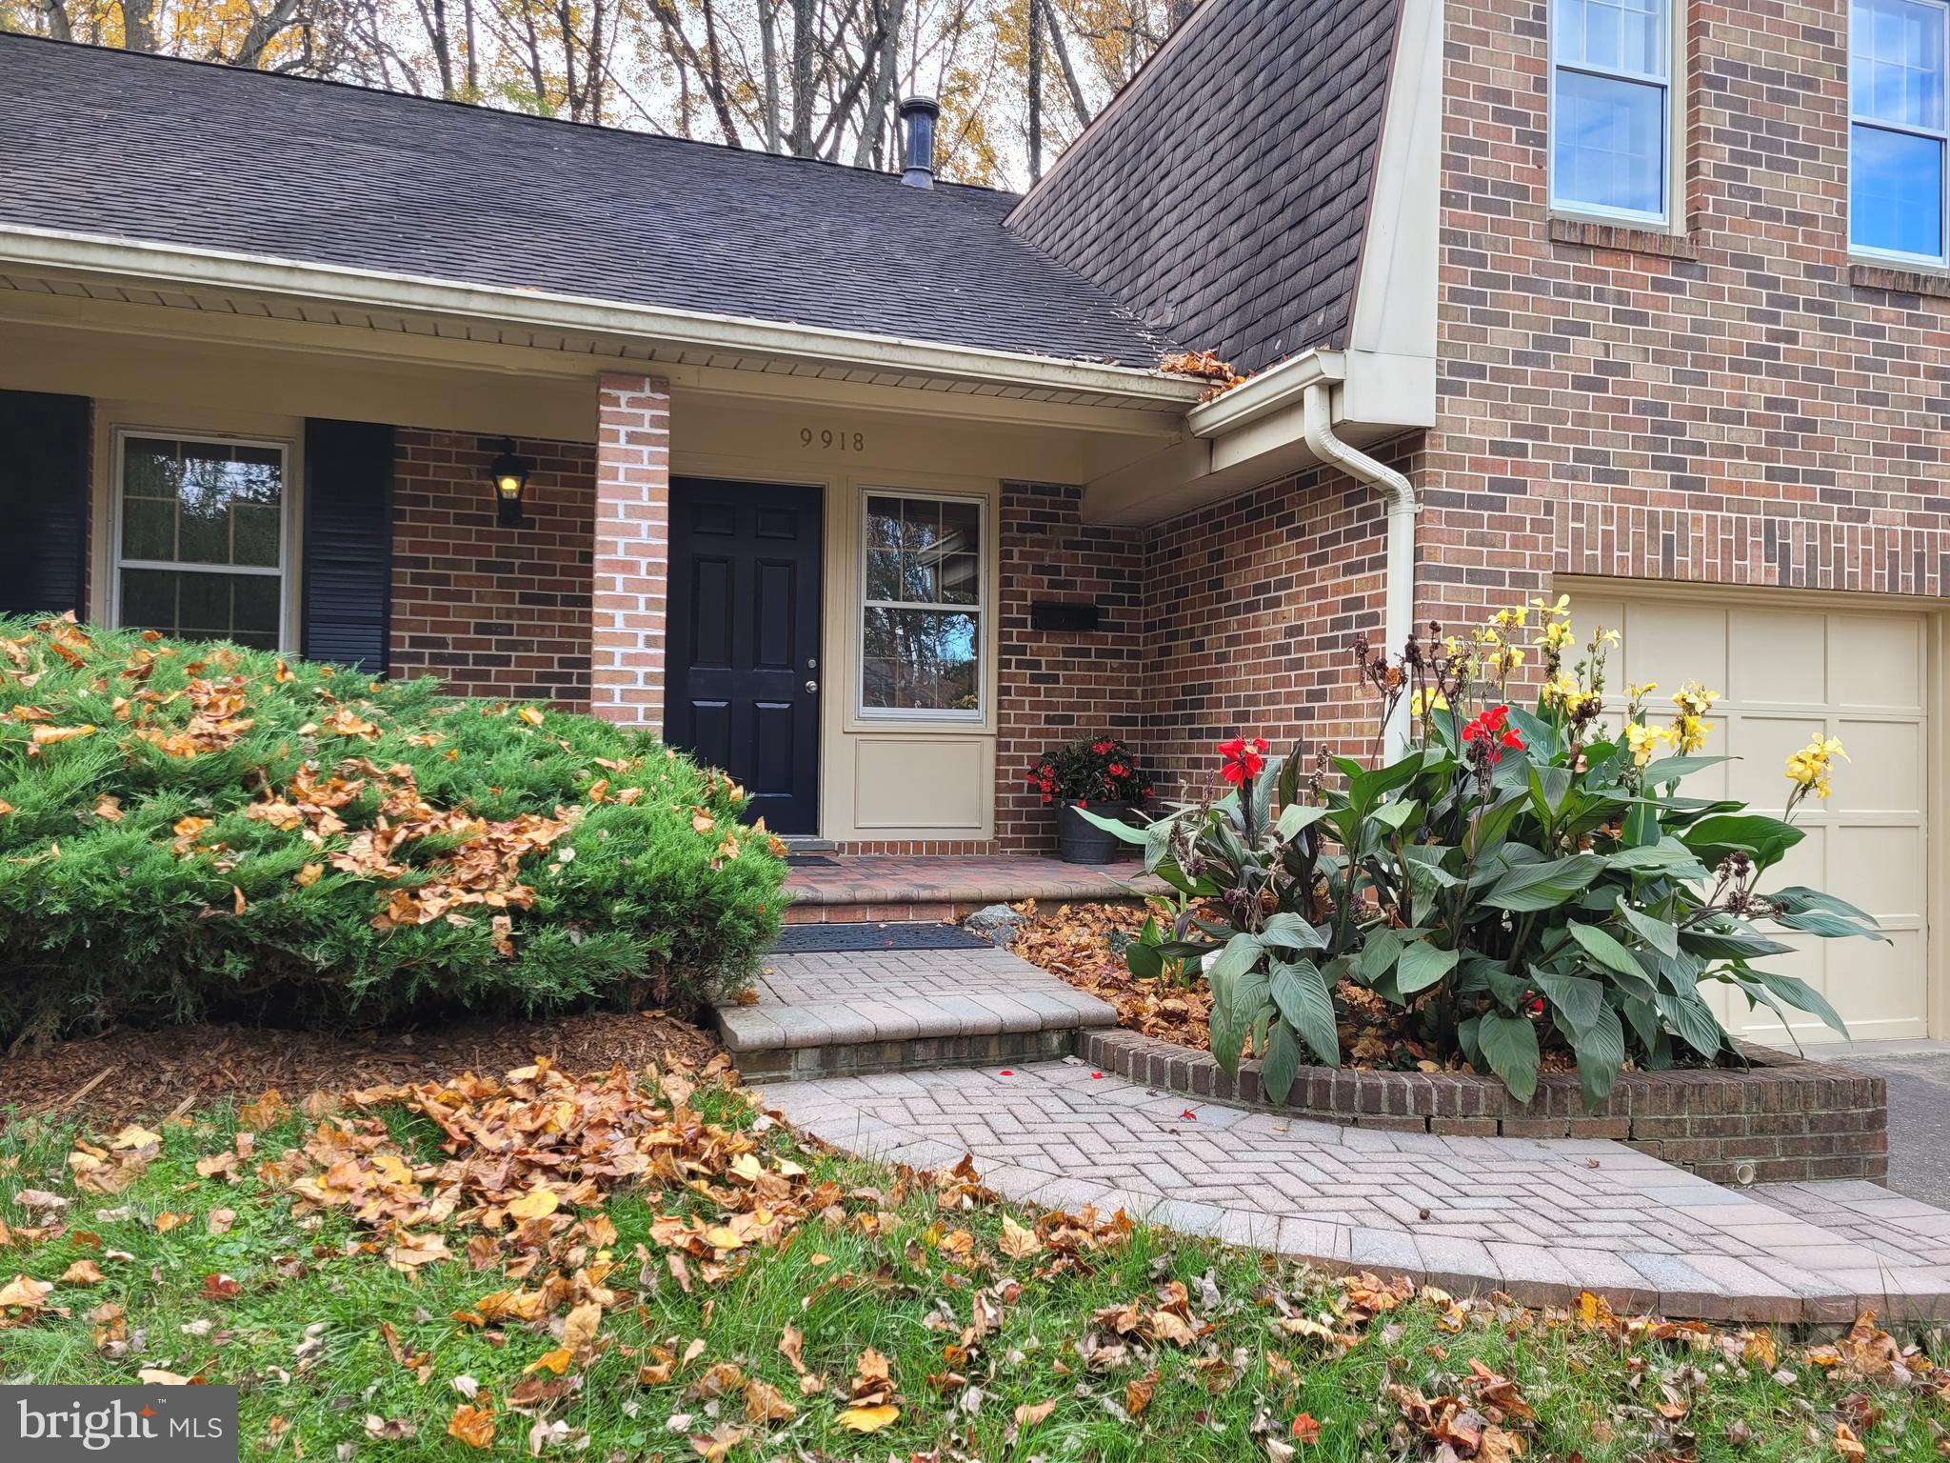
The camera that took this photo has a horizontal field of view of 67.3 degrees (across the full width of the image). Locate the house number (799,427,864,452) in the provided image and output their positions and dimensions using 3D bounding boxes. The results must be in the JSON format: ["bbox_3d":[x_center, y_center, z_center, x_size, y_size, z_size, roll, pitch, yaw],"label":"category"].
[{"bbox_3d":[-0.822,-1.679,8.450,0.380,0.105,0.020,1,-1,-18],"label":"house number"}]

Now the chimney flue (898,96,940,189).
[{"bbox_3d":[-0.486,-5.074,12.637,0.330,0.770,0.330,1,-1,0],"label":"chimney flue"}]

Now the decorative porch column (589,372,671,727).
[{"bbox_3d":[-1.564,-0.456,6.596,0.310,2.250,0.310,1,-1,-18],"label":"decorative porch column"}]

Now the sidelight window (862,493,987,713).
[{"bbox_3d":[-0.313,-0.739,8.608,0.770,1.350,0.100,1,-1,-18],"label":"sidelight window"}]

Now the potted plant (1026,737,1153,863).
[{"bbox_3d":[0.659,0.396,8.313,0.680,0.700,0.650,1,-1,0],"label":"potted plant"}]

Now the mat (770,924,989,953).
[{"bbox_3d":[-0.448,0.837,5.934,0.950,0.015,0.660,1,-1,-18],"label":"mat"}]

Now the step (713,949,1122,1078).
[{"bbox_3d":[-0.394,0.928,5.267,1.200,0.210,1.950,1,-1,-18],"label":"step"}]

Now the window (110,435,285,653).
[{"bbox_3d":[-3.889,-0.820,7.348,0.770,1.350,0.100,1,-1,-18],"label":"window"}]

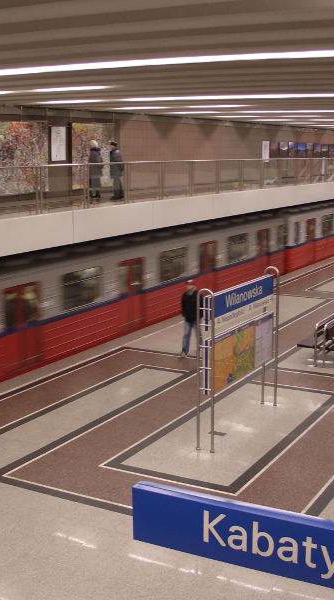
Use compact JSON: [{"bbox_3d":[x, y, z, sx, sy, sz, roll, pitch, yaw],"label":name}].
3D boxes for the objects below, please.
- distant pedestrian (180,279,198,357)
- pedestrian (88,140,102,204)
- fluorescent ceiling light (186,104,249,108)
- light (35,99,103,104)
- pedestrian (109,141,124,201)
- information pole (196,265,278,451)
[{"bbox_3d":[0.577,0.436,17.757,0.550,1.770,0.420,9,14,37],"label":"distant pedestrian"},{"bbox_3d":[-2.062,-3.750,22.000,0.380,1.680,0.450,3,12,21],"label":"pedestrian"},{"bbox_3d":[1.381,-5.275,20.754,1.700,0.100,0.150,6,13,29],"label":"fluorescent ceiling light"},{"bbox_3d":[-2.557,-5.166,19.900,1.900,0.100,0.160,6,12,30],"label":"light"},{"bbox_3d":[-1.480,-3.831,22.658,0.380,1.680,0.520,0,11,0],"label":"pedestrian"},{"bbox_3d":[1.290,0.941,13.386,0.330,2.700,2.720,6,12,30],"label":"information pole"}]

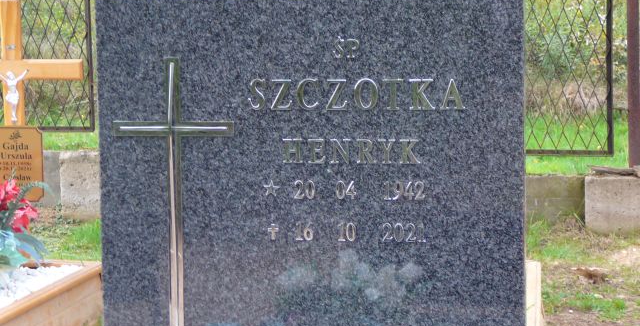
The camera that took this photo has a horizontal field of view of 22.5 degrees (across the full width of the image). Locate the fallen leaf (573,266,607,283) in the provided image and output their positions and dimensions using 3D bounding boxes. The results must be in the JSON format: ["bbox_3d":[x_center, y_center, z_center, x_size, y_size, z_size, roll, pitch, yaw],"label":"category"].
[{"bbox_3d":[1.206,0.499,7.200,0.150,0.060,0.110,-1,5,0],"label":"fallen leaf"}]

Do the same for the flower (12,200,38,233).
[{"bbox_3d":[-1.062,0.193,5.800,0.094,0.120,0.095,-2,5,-14],"label":"flower"}]

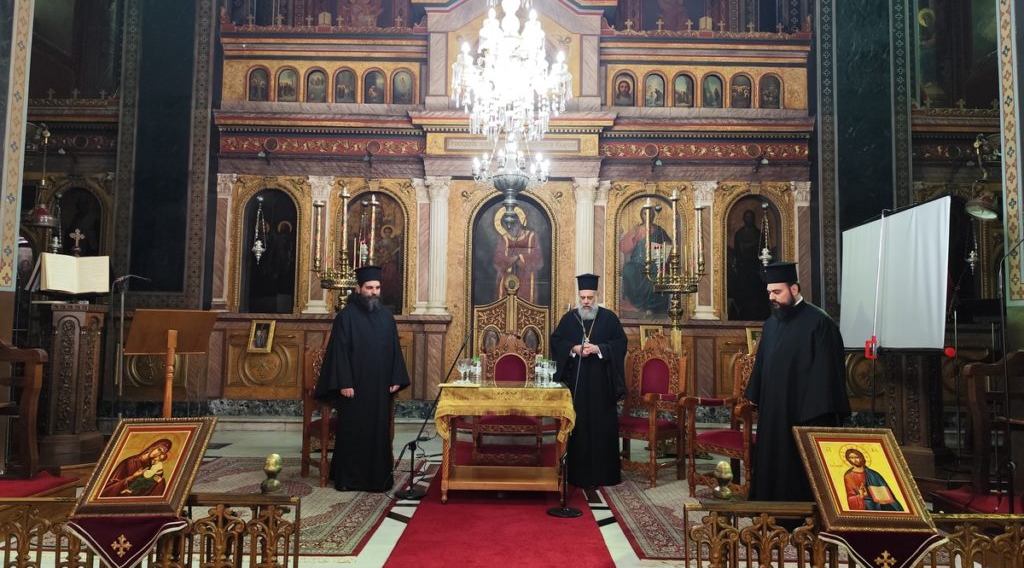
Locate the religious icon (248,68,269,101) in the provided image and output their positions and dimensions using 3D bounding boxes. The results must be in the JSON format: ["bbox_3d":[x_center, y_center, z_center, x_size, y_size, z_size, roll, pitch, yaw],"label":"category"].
[{"bbox_3d":[-3.338,-2.624,8.960,0.264,0.438,0.050,1,-4,0],"label":"religious icon"}]

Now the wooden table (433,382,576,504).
[{"bbox_3d":[-0.053,1.193,5.209,1.056,0.847,0.675,1,-4,0],"label":"wooden table"}]

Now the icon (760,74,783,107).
[{"bbox_3d":[3.618,-2.684,9.487,0.297,0.485,0.050,1,-4,0],"label":"icon"}]

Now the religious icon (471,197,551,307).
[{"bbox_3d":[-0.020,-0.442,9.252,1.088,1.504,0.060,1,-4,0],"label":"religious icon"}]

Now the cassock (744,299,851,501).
[{"bbox_3d":[1.942,0.844,4.648,0.700,1.506,0.480,-2,-5,38],"label":"cassock"}]

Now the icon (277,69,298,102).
[{"bbox_3d":[-3.137,-2.773,9.507,0.298,0.486,0.050,1,-4,0],"label":"icon"}]

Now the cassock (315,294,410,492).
[{"bbox_3d":[-1.262,0.771,5.741,0.760,1.831,0.480,3,-5,-30],"label":"cassock"}]

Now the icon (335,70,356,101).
[{"bbox_3d":[-2.326,-2.773,9.505,0.298,0.486,0.050,1,-4,0],"label":"icon"}]

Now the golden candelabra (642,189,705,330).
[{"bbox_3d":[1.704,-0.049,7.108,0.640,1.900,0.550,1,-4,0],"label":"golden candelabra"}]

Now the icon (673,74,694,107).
[{"bbox_3d":[2.346,-2.647,9.306,0.301,0.448,0.050,1,-4,0],"label":"icon"}]

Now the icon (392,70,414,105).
[{"bbox_3d":[-1.484,-2.687,9.305,0.301,0.475,0.050,1,-4,0],"label":"icon"}]

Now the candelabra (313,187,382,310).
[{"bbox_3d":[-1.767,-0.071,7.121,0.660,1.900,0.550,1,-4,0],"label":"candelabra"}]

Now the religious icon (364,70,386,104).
[{"bbox_3d":[-1.906,-2.744,9.502,0.298,0.486,0.050,1,-4,0],"label":"religious icon"}]

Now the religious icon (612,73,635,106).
[{"bbox_3d":[1.556,-2.714,9.493,0.298,0.485,0.050,1,-4,0],"label":"religious icon"}]

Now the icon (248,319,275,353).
[{"bbox_3d":[-3.137,0.659,8.537,0.284,0.435,0.040,1,-31,0],"label":"icon"}]

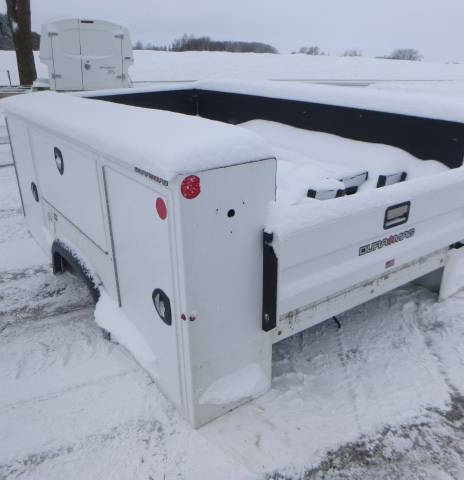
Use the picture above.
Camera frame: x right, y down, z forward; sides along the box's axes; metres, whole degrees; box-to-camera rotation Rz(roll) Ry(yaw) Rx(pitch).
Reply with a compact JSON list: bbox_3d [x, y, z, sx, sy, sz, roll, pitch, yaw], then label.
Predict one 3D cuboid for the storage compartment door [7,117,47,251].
[{"bbox_3d":[-1.444,-0.395,3.278,0.037,0.875,0.610,-16,27,-32],"label":"storage compartment door"}]

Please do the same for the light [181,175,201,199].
[{"bbox_3d":[-0.127,-0.163,1.430,0.074,0.076,0.014,-16,27,-32],"label":"light"}]

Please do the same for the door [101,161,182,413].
[{"bbox_3d":[-0.357,0.178,1.879,0.037,0.865,0.565,-16,27,-32],"label":"door"}]

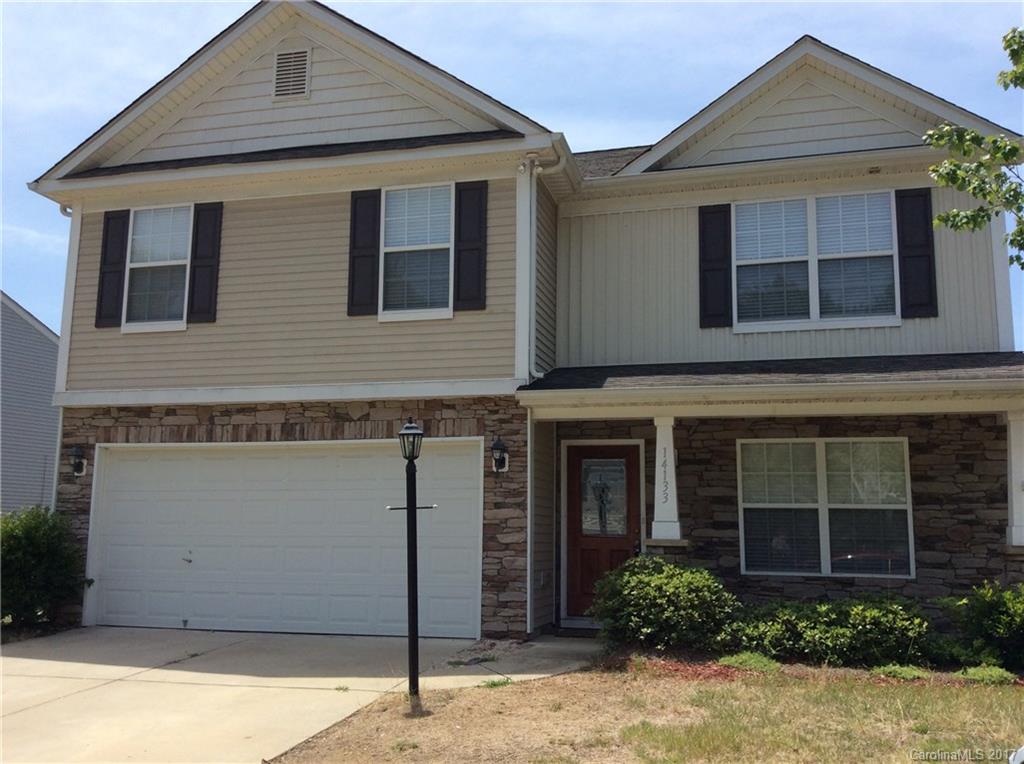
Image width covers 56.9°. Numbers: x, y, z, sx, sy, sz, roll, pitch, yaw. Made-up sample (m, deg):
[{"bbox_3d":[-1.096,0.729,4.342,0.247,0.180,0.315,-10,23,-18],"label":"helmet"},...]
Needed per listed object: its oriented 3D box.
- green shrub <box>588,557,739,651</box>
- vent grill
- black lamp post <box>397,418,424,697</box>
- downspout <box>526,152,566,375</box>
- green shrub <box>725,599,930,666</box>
[{"bbox_3d":[1.428,2.134,9.047,1.380,0.920,1.200,-2,-9,13],"label":"green shrub"},{"bbox_3d":[-2.725,-3.800,11.677,0.510,0.670,0.060,-2,-9,13],"label":"vent grill"},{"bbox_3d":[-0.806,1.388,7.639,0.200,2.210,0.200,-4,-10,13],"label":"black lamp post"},{"bbox_3d":[0.415,-1.326,10.642,0.380,2.620,0.090,-2,-9,13],"label":"downspout"},{"bbox_3d":[2.862,2.282,8.746,1.780,0.580,0.950,-2,-9,13],"label":"green shrub"}]

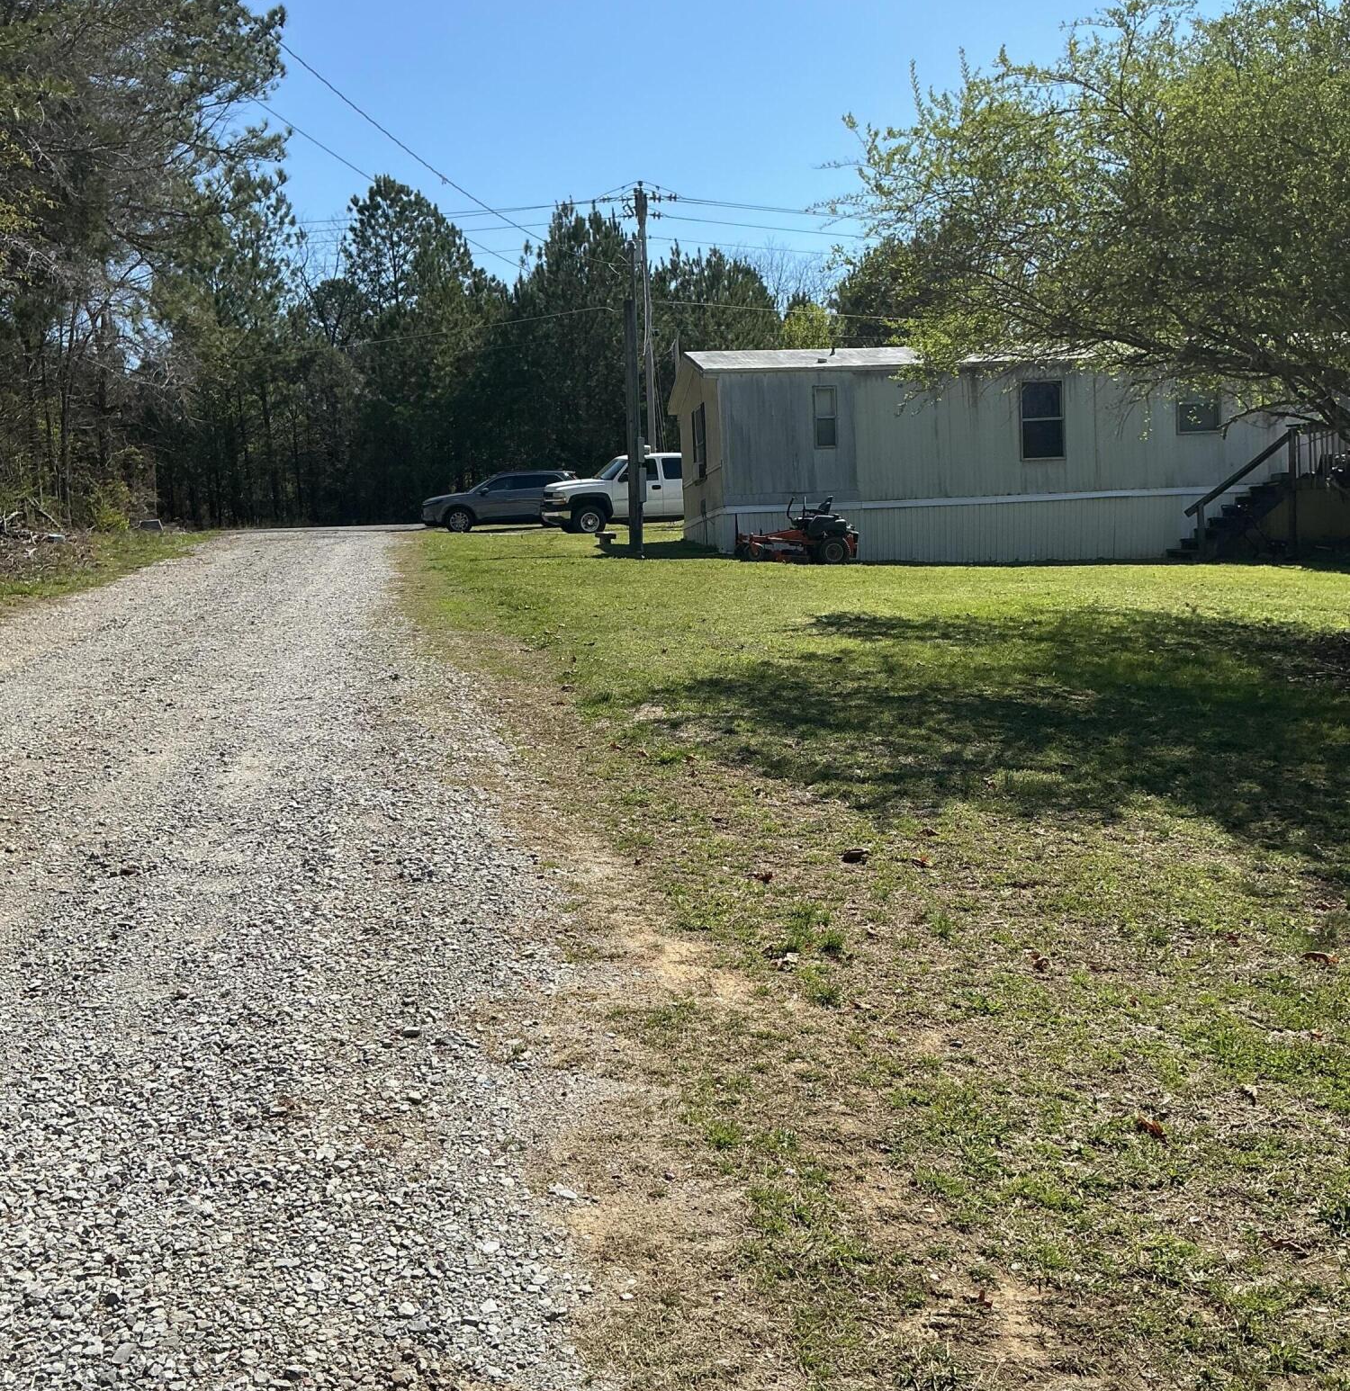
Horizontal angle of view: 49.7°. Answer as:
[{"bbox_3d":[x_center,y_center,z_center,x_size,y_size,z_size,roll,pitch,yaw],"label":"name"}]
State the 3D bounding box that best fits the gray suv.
[{"bbox_3d":[-4.964,-5.609,42.300,4.650,1.690,1.860,-4,5,-15],"label":"gray suv"}]

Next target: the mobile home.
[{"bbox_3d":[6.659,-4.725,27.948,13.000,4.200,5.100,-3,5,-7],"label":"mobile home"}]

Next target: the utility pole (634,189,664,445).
[{"bbox_3d":[-0.826,-10.911,46.432,0.420,10.700,0.420,-3,5,0],"label":"utility pole"}]

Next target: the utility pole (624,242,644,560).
[{"bbox_3d":[-0.626,-4.860,24.212,0.260,5.250,0.250,-2,5,0],"label":"utility pole"}]

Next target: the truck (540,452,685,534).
[{"bbox_3d":[-0.365,-4.972,36.000,5.850,1.950,2.030,-4,5,-15],"label":"truck"}]

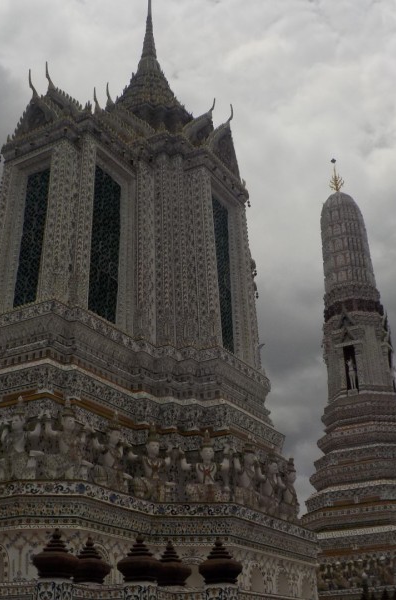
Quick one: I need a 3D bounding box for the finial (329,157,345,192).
[{"bbox_3d":[8.530,-7.715,42.849,0.910,2.560,0.910,-15,-30,27],"label":"finial"}]

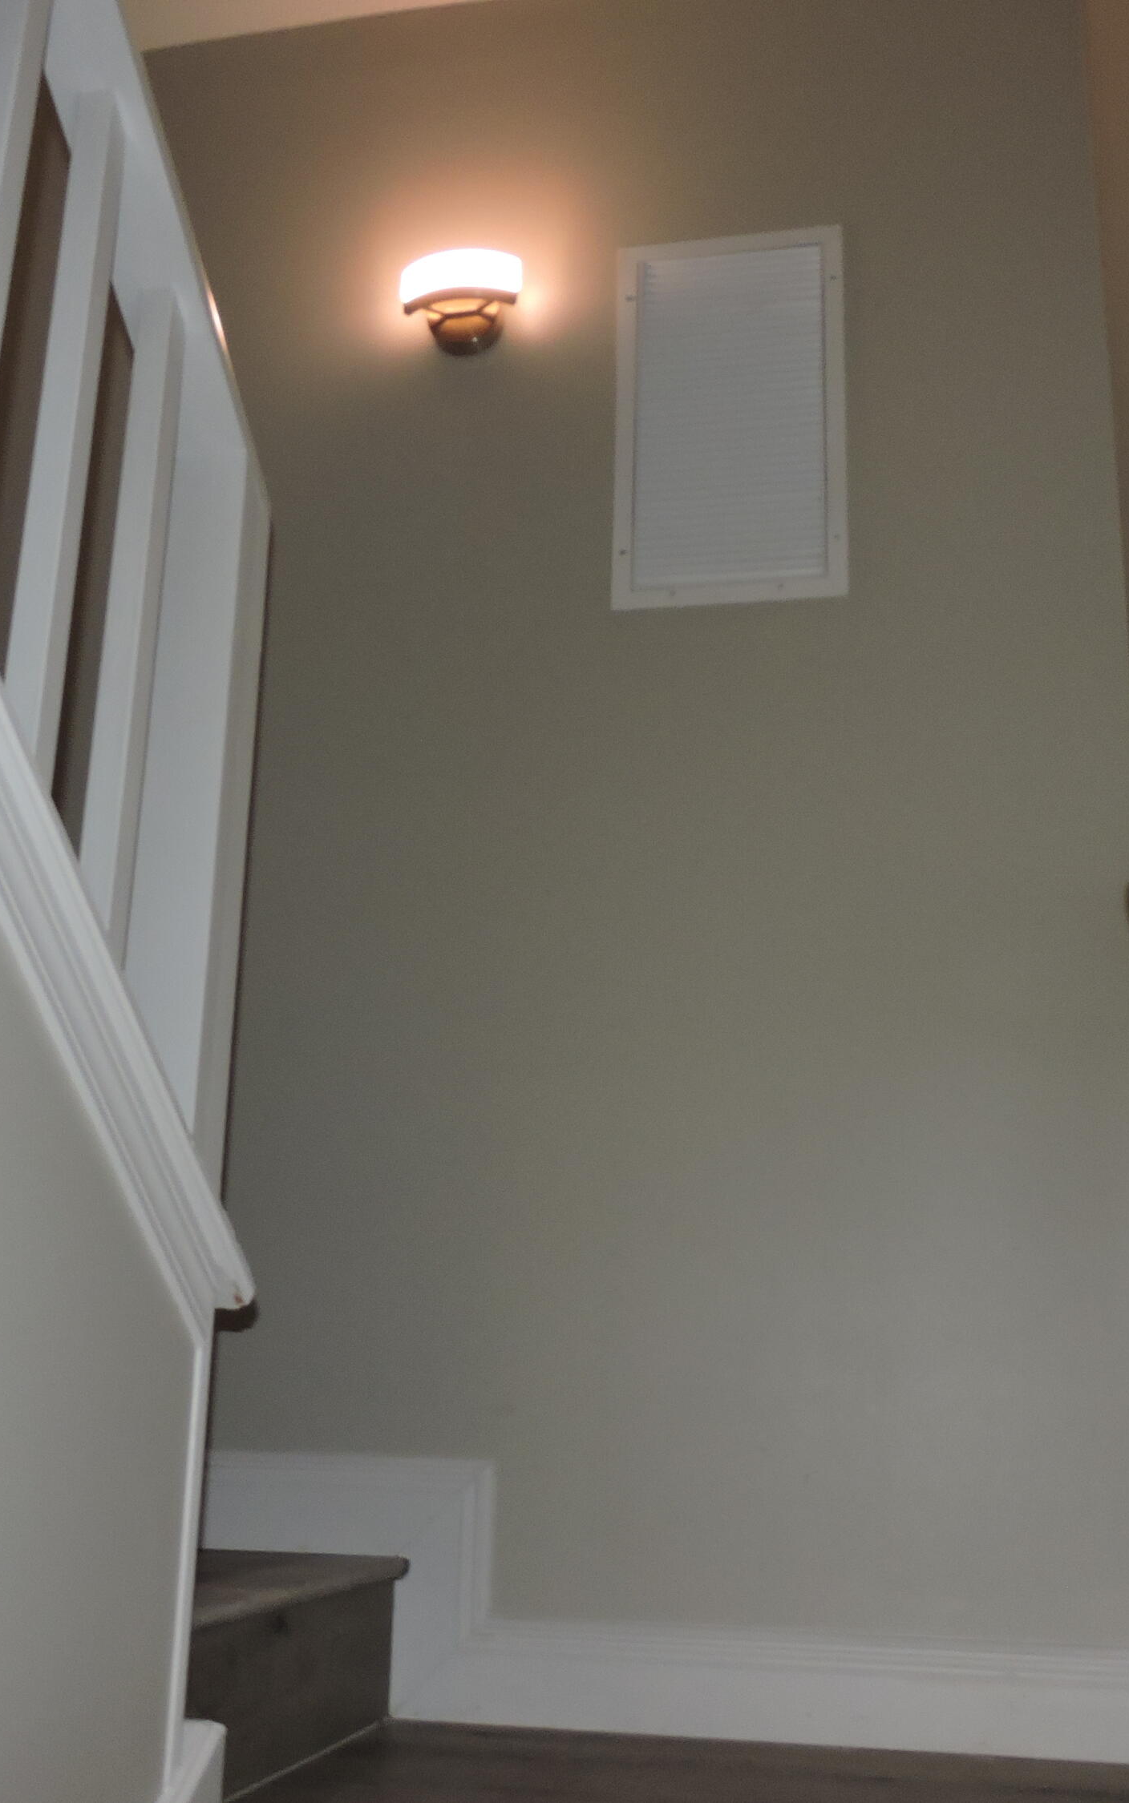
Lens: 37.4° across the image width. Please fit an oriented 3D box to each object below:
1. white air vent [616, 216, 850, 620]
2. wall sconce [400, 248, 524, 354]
[{"bbox_3d":[0.249,-0.737,2.521,0.347,0.633,0.020,-2,-17,12],"label":"white air vent"},{"bbox_3d":[-0.153,-0.938,2.629,0.195,0.123,0.100,-2,-17,12],"label":"wall sconce"}]

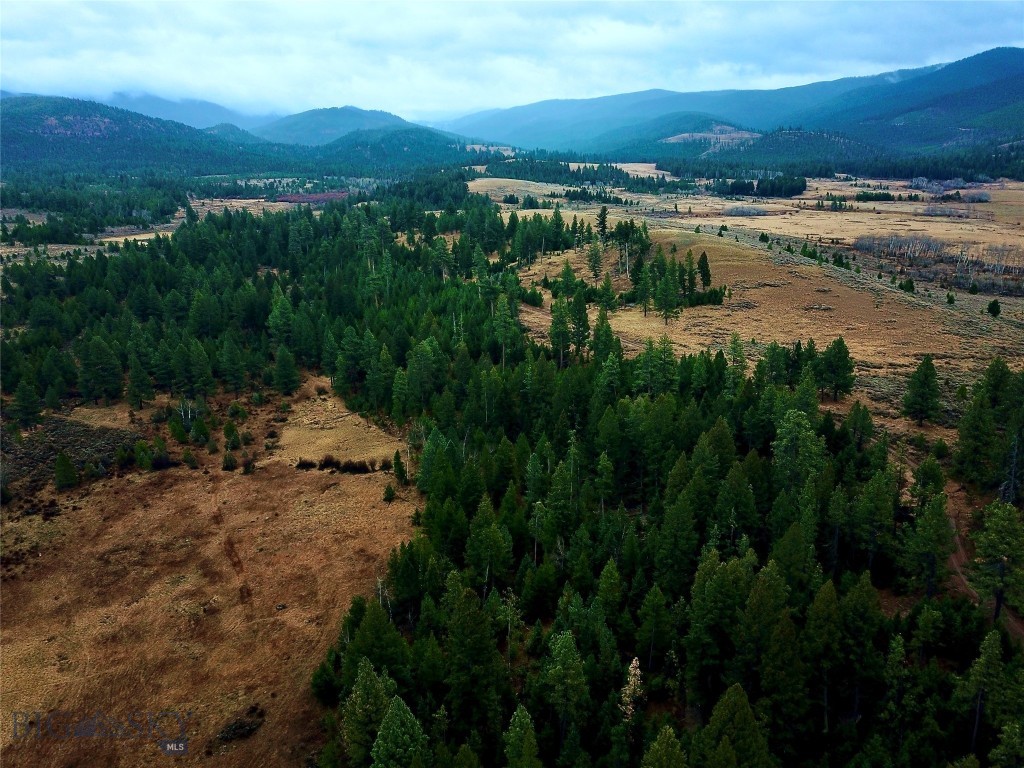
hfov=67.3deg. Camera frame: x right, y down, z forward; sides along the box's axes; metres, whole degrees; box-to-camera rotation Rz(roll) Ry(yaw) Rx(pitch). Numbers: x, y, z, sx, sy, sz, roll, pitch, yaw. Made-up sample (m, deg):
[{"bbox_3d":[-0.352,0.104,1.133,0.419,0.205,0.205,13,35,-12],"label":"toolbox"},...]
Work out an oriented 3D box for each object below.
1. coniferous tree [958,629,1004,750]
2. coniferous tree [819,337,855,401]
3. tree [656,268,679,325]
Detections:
[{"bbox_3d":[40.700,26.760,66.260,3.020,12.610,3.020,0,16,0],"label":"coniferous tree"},{"bbox_3d":[78.770,-3.730,183.820,7.410,15.650,7.410,0,17,0],"label":"coniferous tree"},{"bbox_3d":[38.170,-21.210,188.090,5.870,14.030,5.870,0,16,0],"label":"tree"}]

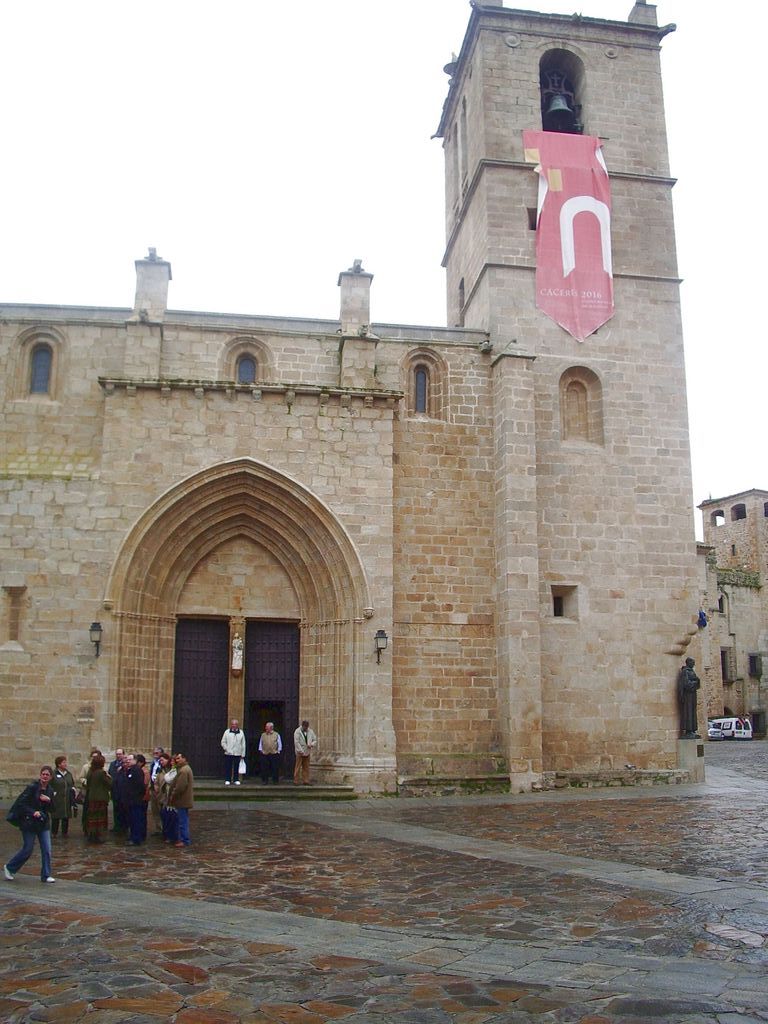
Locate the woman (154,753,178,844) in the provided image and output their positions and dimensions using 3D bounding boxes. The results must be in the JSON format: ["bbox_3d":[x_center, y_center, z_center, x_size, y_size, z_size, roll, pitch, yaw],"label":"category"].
[{"bbox_3d":[-4.054,5.340,19.300,0.400,1.630,0.480,5,-13,-21],"label":"woman"}]

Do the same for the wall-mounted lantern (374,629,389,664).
[{"bbox_3d":[-0.083,3.738,28.589,0.370,0.943,0.560,2,-11,-9],"label":"wall-mounted lantern"}]

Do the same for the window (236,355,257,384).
[{"bbox_3d":[-4.311,-4.173,32.525,0.591,1.617,0.250,2,-11,-9],"label":"window"}]

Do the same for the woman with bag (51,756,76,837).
[{"bbox_3d":[-6.520,5.767,21.046,0.480,1.573,0.340,7,-13,-31],"label":"woman with bag"}]

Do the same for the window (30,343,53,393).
[{"bbox_3d":[-10.234,-4.281,30.892,0.700,1.550,0.300,2,-12,-8],"label":"window"}]

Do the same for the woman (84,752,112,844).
[{"bbox_3d":[-5.331,5.340,19.300,0.520,1.630,0.400,2,-12,-10],"label":"woman"}]

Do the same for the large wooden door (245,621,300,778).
[{"bbox_3d":[-3.257,5.435,30.261,1.597,4.507,0.150,2,-11,-9],"label":"large wooden door"}]

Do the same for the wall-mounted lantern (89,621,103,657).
[{"bbox_3d":[-7.629,3.388,27.439,0.370,0.903,0.560,2,-11,-9],"label":"wall-mounted lantern"}]

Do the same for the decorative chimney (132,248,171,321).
[{"bbox_3d":[-7.199,-7.074,32.197,1.080,2.050,1.000,2,-12,-8],"label":"decorative chimney"}]

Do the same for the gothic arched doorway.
[{"bbox_3d":[-4.075,3.073,29.442,7.223,8.945,2.100,2,-11,-9],"label":"gothic arched doorway"}]

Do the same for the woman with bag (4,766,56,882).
[{"bbox_3d":[-5.110,4.485,14.945,0.600,1.564,0.450,-7,-13,31],"label":"woman with bag"}]

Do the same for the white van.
[{"bbox_3d":[28.142,17.747,84.843,1.700,1.820,4.100,3,-11,-18],"label":"white van"}]

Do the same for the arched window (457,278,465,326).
[{"bbox_3d":[2.743,-7.428,36.886,0.300,1.600,0.800,2,-12,-8],"label":"arched window"}]

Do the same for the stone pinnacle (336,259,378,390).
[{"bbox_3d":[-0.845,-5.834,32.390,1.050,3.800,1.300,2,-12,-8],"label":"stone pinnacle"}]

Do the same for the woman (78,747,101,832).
[{"bbox_3d":[-5.678,5.436,20.100,0.500,1.620,0.380,5,-13,-23],"label":"woman"}]

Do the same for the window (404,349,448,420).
[{"bbox_3d":[1.338,-4.015,32.601,1.350,2.200,0.450,2,-12,-8],"label":"window"}]

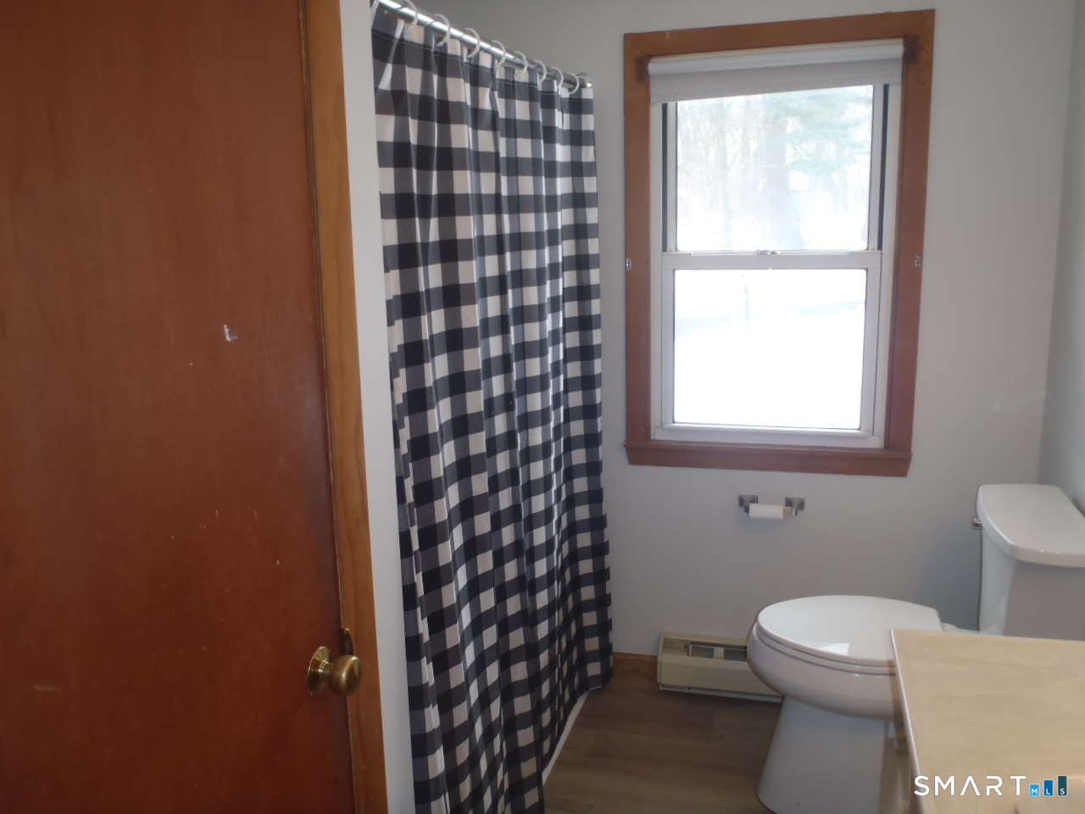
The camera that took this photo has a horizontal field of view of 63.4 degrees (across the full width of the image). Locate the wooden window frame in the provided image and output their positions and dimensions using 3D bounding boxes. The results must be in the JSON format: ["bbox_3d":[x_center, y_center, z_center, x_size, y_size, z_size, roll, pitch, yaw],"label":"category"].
[{"bbox_3d":[0.681,-0.456,2.662,0.875,1.331,0.120,1,10,15],"label":"wooden window frame"}]

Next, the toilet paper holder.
[{"bbox_3d":[0.711,0.312,2.729,0.203,0.048,0.080,1,10,15],"label":"toilet paper holder"}]

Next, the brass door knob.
[{"bbox_3d":[-0.272,0.356,1.173,0.058,0.065,0.065,1,10,15],"label":"brass door knob"}]

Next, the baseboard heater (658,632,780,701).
[{"bbox_3d":[0.755,0.858,2.824,0.760,0.179,0.065,1,10,15],"label":"baseboard heater"}]

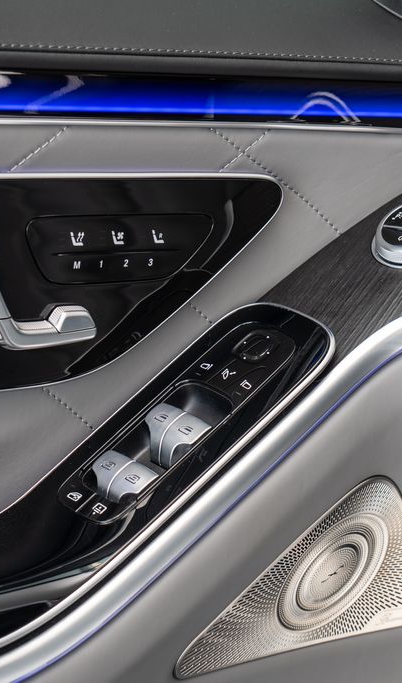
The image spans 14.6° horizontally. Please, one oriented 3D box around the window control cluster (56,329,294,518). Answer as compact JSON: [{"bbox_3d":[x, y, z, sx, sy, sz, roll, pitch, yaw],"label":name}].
[{"bbox_3d":[-0.010,0.045,0.884,0.161,0.025,0.055,-43,37,-20],"label":"window control cluster"}]

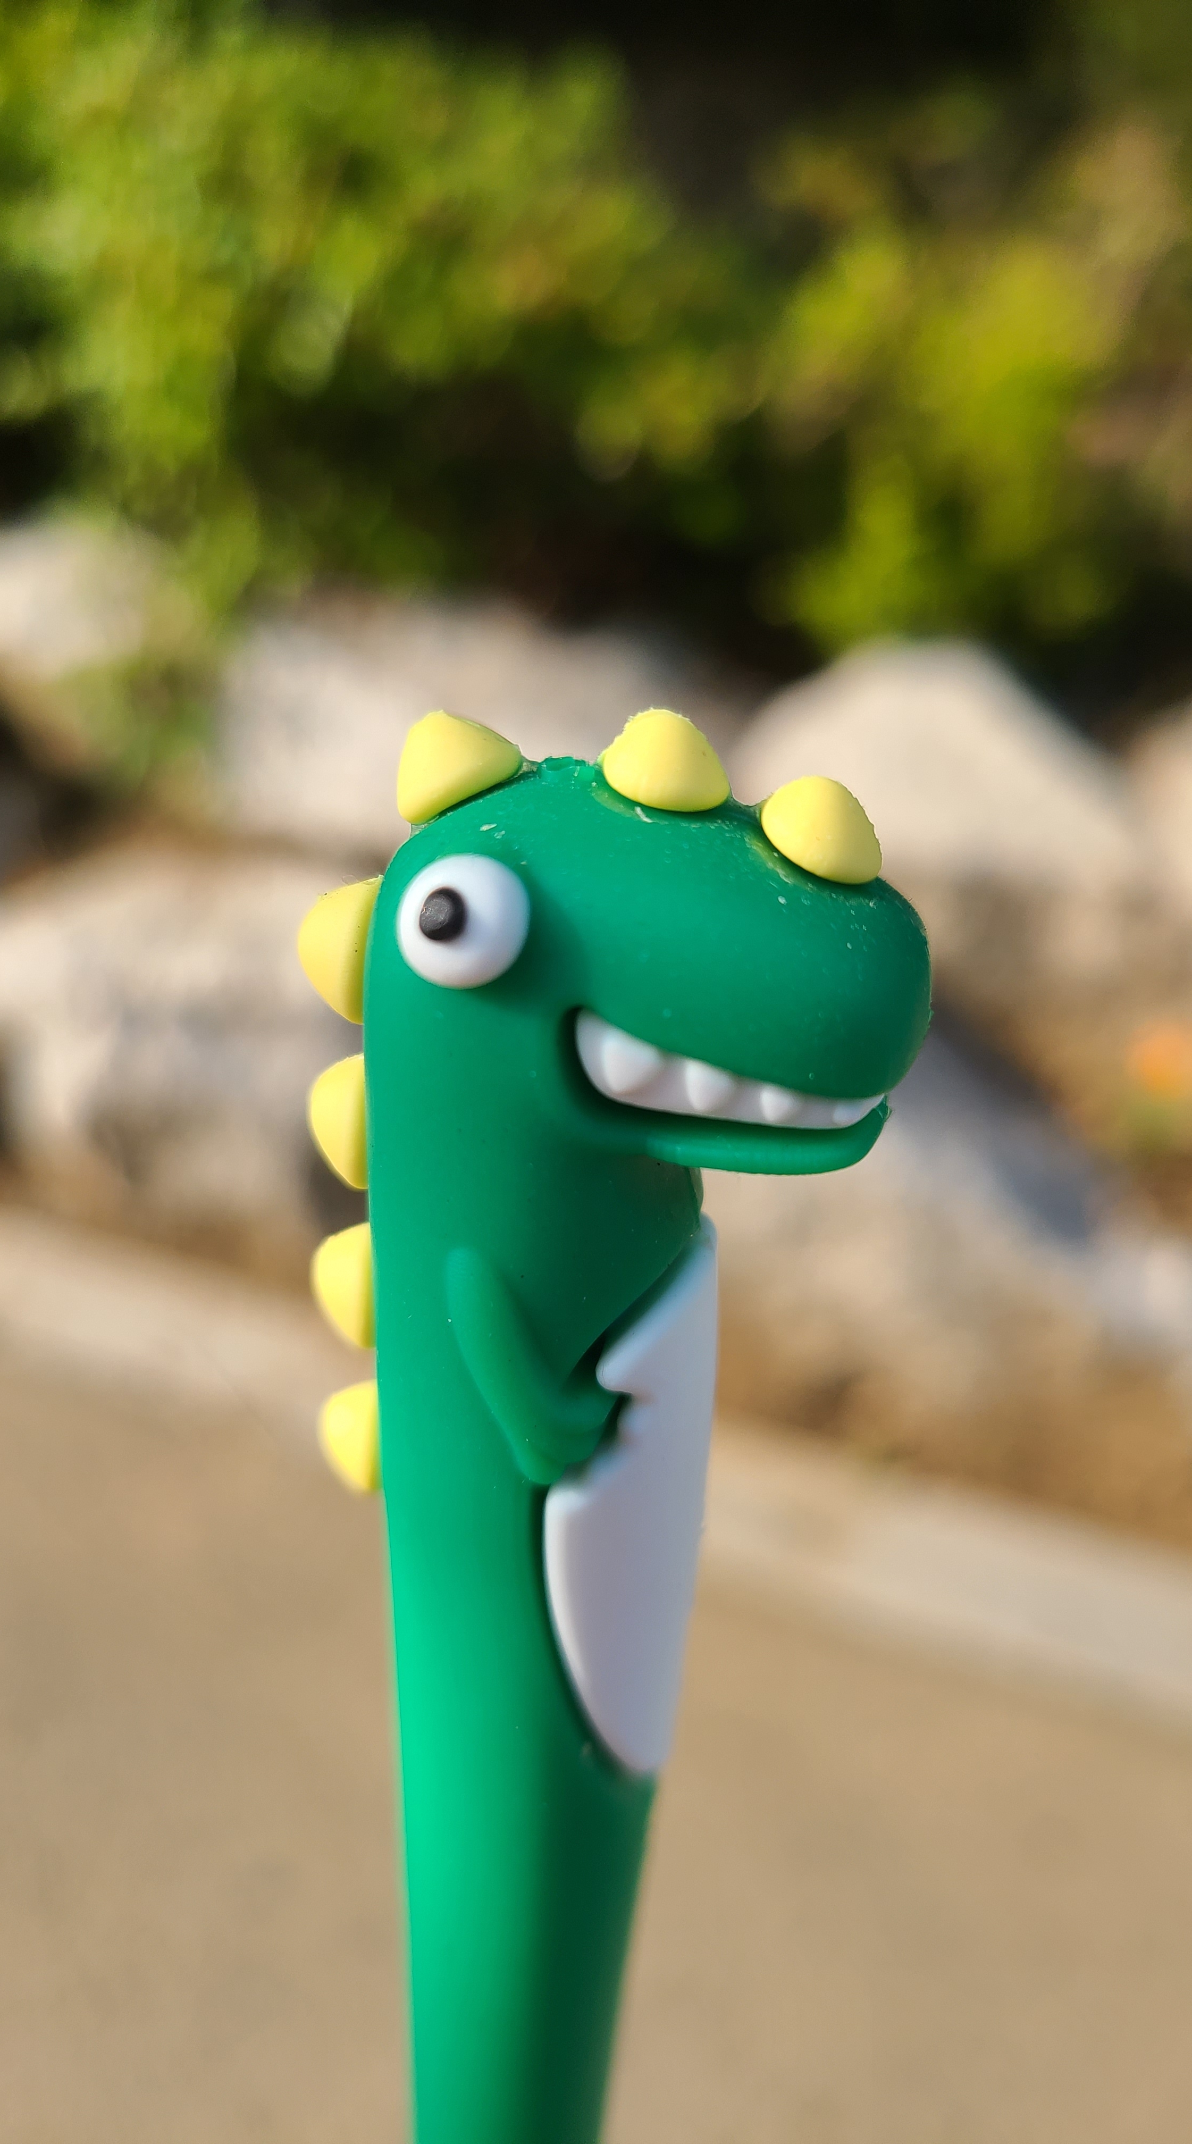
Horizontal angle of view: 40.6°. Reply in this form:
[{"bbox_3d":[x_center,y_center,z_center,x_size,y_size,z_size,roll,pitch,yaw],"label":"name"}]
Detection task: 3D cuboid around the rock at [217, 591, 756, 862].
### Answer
[{"bbox_3d":[-0.169,-0.534,2.500,0.825,0.382,0.450,6,26,14],"label":"rock"}]

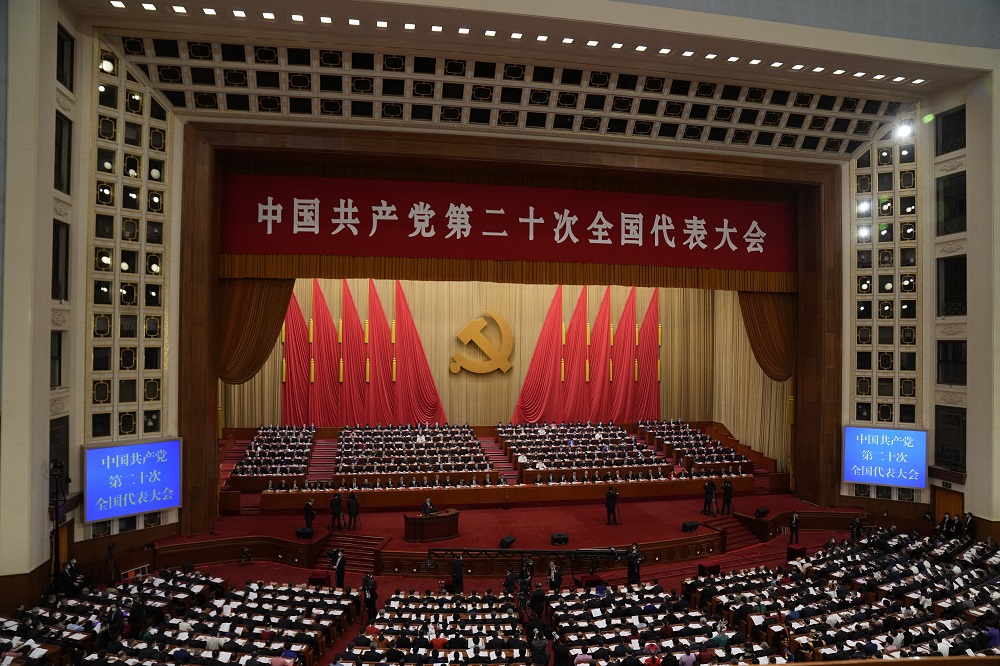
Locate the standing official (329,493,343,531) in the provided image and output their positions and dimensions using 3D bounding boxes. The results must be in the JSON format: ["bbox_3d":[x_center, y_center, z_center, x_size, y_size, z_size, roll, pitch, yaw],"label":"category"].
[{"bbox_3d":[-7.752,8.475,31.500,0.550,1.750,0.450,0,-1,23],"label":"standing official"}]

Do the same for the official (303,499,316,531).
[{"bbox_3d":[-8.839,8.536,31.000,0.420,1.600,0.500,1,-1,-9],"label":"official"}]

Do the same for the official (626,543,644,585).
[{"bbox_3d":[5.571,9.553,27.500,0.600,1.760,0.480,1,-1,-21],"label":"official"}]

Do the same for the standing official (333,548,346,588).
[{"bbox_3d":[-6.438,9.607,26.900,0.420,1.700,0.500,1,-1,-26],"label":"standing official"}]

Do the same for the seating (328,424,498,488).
[{"bbox_3d":[-5.360,7.560,41.460,9.500,2.850,7.000,1,-1,-11],"label":"seating"}]

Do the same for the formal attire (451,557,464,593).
[{"bbox_3d":[-1.716,9.809,26.900,0.520,1.630,0.380,0,-1,0],"label":"formal attire"}]

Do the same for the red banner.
[{"bbox_3d":[1.830,-5.860,37.100,32.800,4.100,0.200,1,-1,-11],"label":"red banner"}]

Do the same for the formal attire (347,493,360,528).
[{"bbox_3d":[-6.925,8.461,31.500,0.550,1.750,0.450,0,-1,18],"label":"formal attire"}]

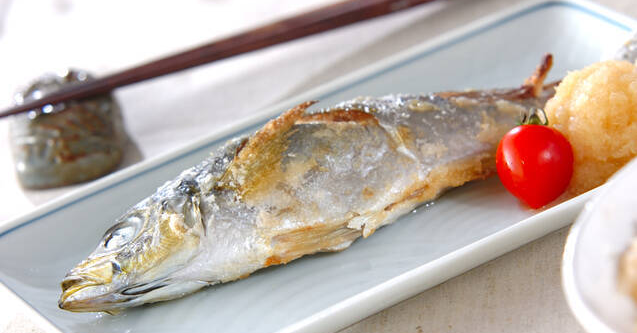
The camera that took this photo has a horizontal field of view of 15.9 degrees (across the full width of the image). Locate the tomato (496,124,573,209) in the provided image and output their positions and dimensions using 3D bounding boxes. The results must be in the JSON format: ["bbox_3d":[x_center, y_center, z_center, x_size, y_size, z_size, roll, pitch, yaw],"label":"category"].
[{"bbox_3d":[0.077,0.000,0.810,0.027,0.030,0.027,0,12,0],"label":"tomato"}]

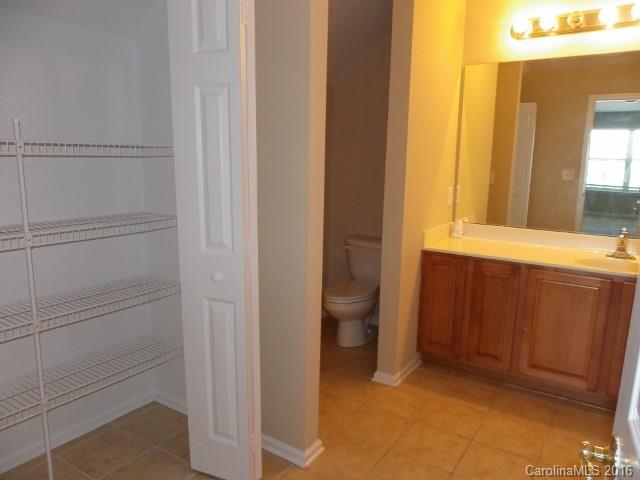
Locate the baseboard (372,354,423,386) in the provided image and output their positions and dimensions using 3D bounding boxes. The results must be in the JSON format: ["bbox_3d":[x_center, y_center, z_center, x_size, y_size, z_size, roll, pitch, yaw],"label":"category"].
[{"bbox_3d":[0.511,0.810,3.102,0.157,0.073,0.435,8,12,33],"label":"baseboard"}]

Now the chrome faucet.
[{"bbox_3d":[1.773,0.019,2.813,0.152,0.177,0.131,8,12,33],"label":"chrome faucet"}]

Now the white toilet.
[{"bbox_3d":[0.298,0.387,3.615,0.464,0.715,0.682,8,12,33],"label":"white toilet"}]

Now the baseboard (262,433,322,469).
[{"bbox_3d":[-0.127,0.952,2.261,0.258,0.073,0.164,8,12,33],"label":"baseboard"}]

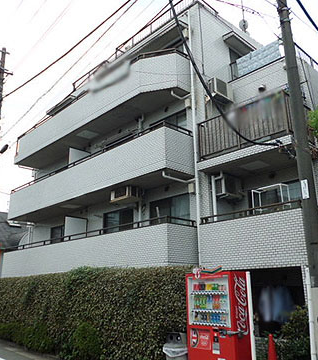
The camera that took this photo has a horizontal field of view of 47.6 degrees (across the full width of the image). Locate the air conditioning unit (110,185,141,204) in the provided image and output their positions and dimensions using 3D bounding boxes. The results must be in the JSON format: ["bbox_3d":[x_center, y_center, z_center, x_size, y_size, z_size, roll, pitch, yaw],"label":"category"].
[{"bbox_3d":[-1.016,0.447,10.906,0.480,0.380,0.790,15,-23,-42],"label":"air conditioning unit"}]

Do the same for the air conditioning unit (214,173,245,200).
[{"bbox_3d":[1.878,0.214,9.745,0.780,0.520,0.290,15,-23,-42],"label":"air conditioning unit"}]

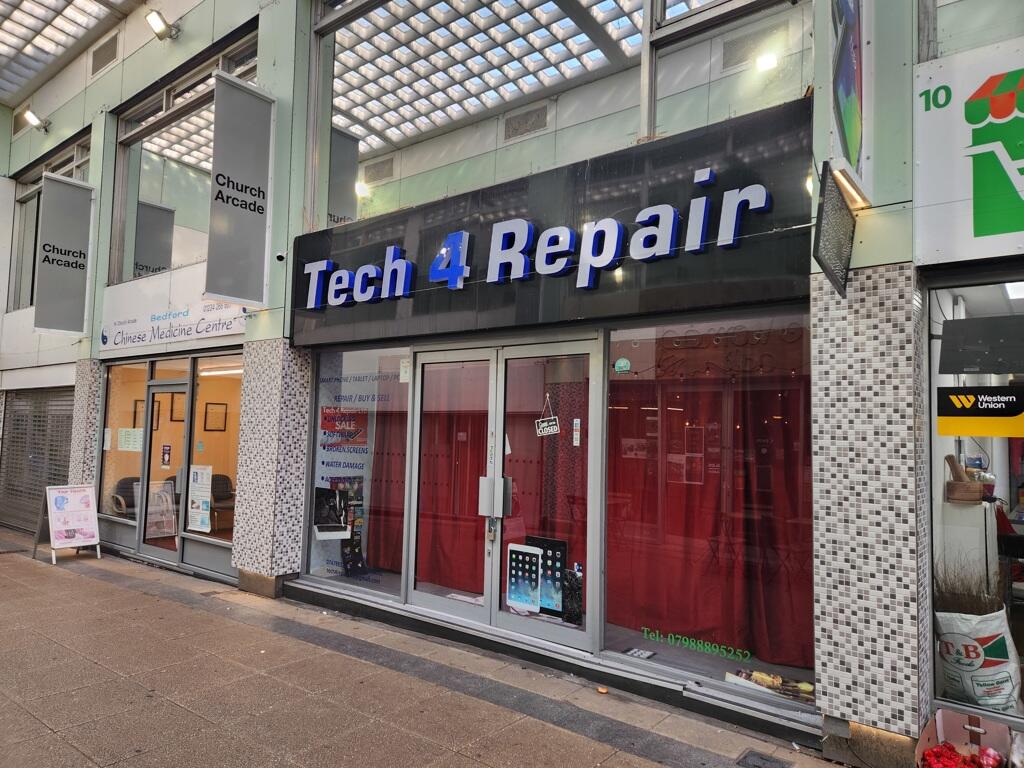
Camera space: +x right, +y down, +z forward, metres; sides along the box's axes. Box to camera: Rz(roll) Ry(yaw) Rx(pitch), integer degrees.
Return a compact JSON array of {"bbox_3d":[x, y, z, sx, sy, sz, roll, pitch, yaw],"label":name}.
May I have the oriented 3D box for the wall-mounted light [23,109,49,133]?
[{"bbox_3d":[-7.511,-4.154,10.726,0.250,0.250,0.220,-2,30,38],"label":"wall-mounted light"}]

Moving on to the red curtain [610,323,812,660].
[{"bbox_3d":[1.317,0.712,4.684,1.620,2.130,0.150,-2,-5,38],"label":"red curtain"}]

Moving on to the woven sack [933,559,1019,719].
[{"bbox_3d":[2.325,1.283,3.424,0.400,0.780,0.300,-2,-5,38],"label":"woven sack"}]

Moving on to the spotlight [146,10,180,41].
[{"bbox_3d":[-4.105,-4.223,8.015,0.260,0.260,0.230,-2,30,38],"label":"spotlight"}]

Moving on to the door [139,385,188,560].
[{"bbox_3d":[-4.173,1.038,8.151,0.960,2.090,0.060,-2,-5,38],"label":"door"}]

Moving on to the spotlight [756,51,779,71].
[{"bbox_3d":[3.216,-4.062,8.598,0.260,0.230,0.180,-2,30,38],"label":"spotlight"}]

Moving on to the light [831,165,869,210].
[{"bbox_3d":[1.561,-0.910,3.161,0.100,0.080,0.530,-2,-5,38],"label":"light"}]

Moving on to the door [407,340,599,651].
[{"bbox_3d":[-0.140,0.759,5.138,1.810,2.100,0.080,-2,-5,38],"label":"door"}]

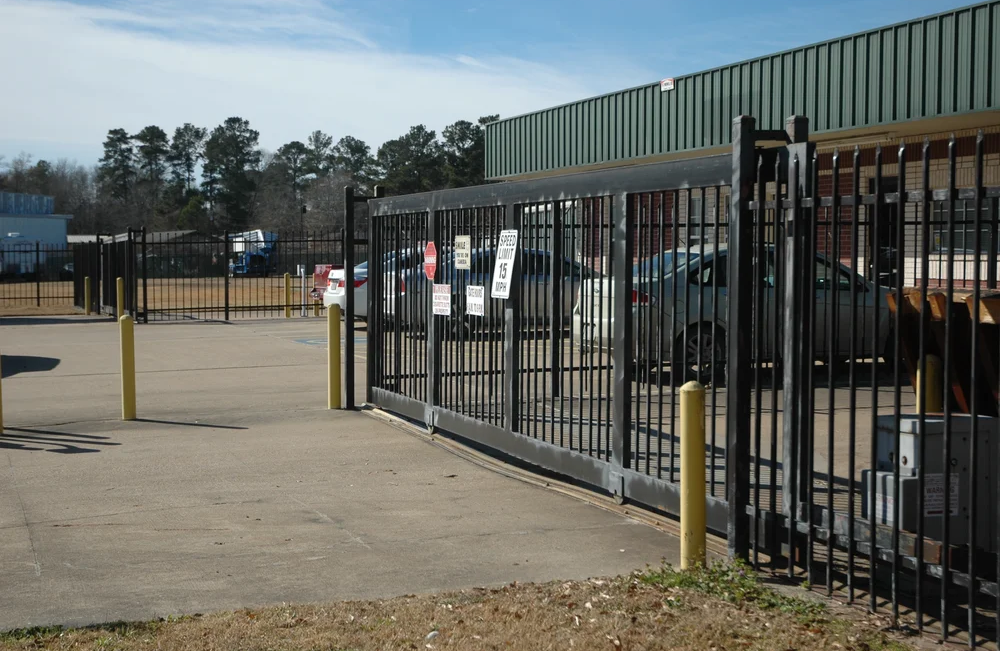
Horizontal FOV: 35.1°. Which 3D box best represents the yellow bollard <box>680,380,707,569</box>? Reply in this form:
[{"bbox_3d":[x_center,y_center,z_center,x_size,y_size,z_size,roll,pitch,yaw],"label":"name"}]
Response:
[{"bbox_3d":[0.909,0.706,7.450,0.117,0.900,0.117,0,3,0],"label":"yellow bollard"}]

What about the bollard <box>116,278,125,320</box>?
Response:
[{"bbox_3d":[-7.149,-0.463,29.800,0.118,0.880,0.118,0,3,0],"label":"bollard"}]

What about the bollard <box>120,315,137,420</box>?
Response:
[{"bbox_3d":[-3.254,0.368,13.850,0.116,0.912,0.116,-1,3,0],"label":"bollard"}]

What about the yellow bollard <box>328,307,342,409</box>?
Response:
[{"bbox_3d":[-1.532,0.291,14.700,0.116,0.975,0.116,0,3,0],"label":"yellow bollard"}]

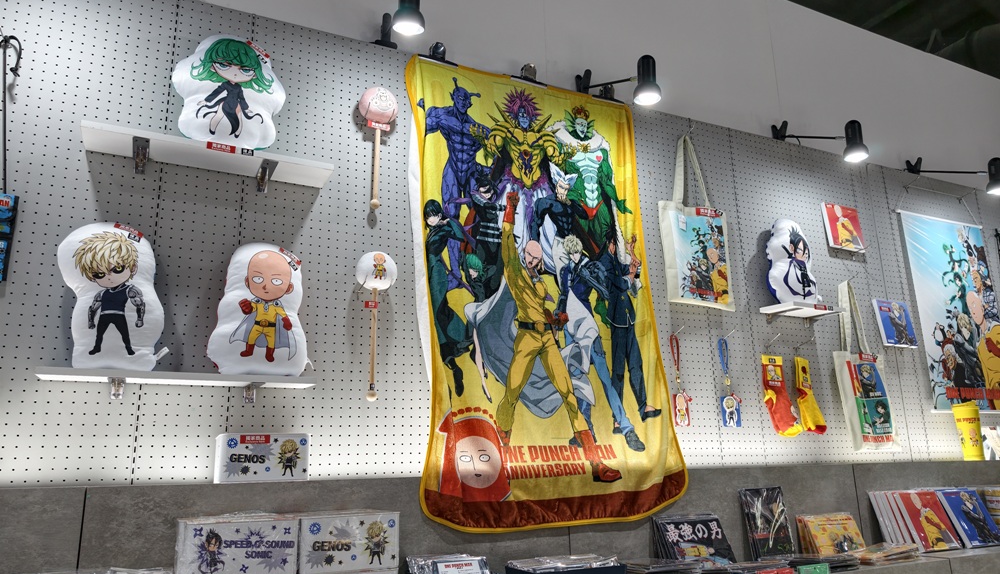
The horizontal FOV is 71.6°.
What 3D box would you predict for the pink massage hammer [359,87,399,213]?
[{"bbox_3d":[-0.363,-0.406,2.043,0.114,0.395,0.100,5,-15,-25],"label":"pink massage hammer"}]

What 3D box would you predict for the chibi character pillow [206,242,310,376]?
[{"bbox_3d":[-0.615,0.063,1.791,0.245,0.355,0.100,5,-20,-25],"label":"chibi character pillow"}]

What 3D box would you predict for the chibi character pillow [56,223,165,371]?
[{"bbox_3d":[-0.923,0.027,1.649,0.224,0.363,0.100,-1,-17,-27],"label":"chibi character pillow"}]

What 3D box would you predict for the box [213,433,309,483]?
[{"bbox_3d":[-0.577,0.417,1.689,0.207,0.110,0.130,5,-16,-25],"label":"box"}]

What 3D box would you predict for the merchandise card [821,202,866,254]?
[{"bbox_3d":[1.446,-0.250,2.914,0.195,0.193,0.018,5,-19,-25],"label":"merchandise card"}]

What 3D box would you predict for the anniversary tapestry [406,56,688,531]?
[{"bbox_3d":[0.139,-0.035,2.127,0.860,1.445,0.105,5,-23,-25],"label":"anniversary tapestry"}]

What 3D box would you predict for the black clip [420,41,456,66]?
[{"bbox_3d":[-0.207,-0.770,2.297,0.143,0.077,0.045,5,-15,-26],"label":"black clip"}]

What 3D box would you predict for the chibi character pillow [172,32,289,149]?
[{"bbox_3d":[-0.718,-0.510,1.849,0.285,0.355,0.105,5,-20,-25],"label":"chibi character pillow"}]

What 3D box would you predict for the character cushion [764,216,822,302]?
[{"bbox_3d":[1.108,-0.092,2.643,0.223,0.355,0.105,5,-20,-25],"label":"character cushion"}]

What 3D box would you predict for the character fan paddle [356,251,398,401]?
[{"bbox_3d":[-0.343,0.102,1.923,0.114,0.420,0.100,5,-15,-25],"label":"character fan paddle"}]

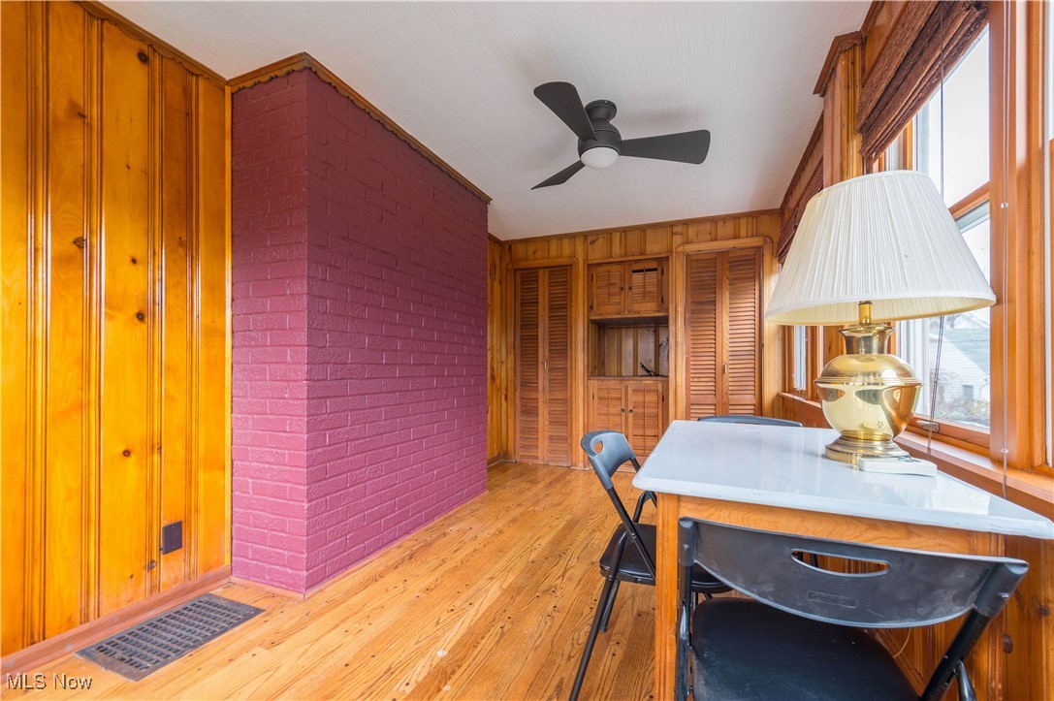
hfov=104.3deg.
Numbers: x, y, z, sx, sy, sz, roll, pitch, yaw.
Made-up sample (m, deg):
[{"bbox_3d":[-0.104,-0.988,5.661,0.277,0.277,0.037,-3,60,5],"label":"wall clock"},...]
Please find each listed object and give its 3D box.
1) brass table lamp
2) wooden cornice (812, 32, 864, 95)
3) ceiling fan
[{"bbox_3d":[0.895,-0.075,1.085,0.452,0.715,0.452,0,-1,25],"label":"brass table lamp"},{"bbox_3d":[1.375,-1.246,1.830,0.088,0.054,0.400,0,-1,25],"label":"wooden cornice"},{"bbox_3d":[0.450,-1.120,2.150,1.030,0.295,1.060,0,-1,0],"label":"ceiling fan"}]

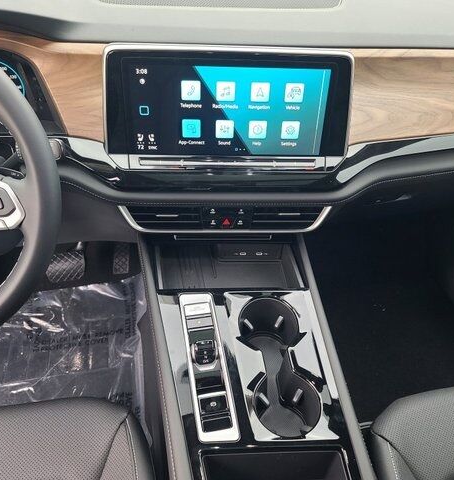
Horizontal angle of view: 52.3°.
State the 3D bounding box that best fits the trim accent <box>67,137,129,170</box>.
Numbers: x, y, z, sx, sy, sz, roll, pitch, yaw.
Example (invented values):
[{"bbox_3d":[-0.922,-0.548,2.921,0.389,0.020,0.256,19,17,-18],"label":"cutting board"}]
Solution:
[{"bbox_3d":[-0.189,-0.129,0.687,0.085,0.046,0.035,0,31,-3],"label":"trim accent"}]

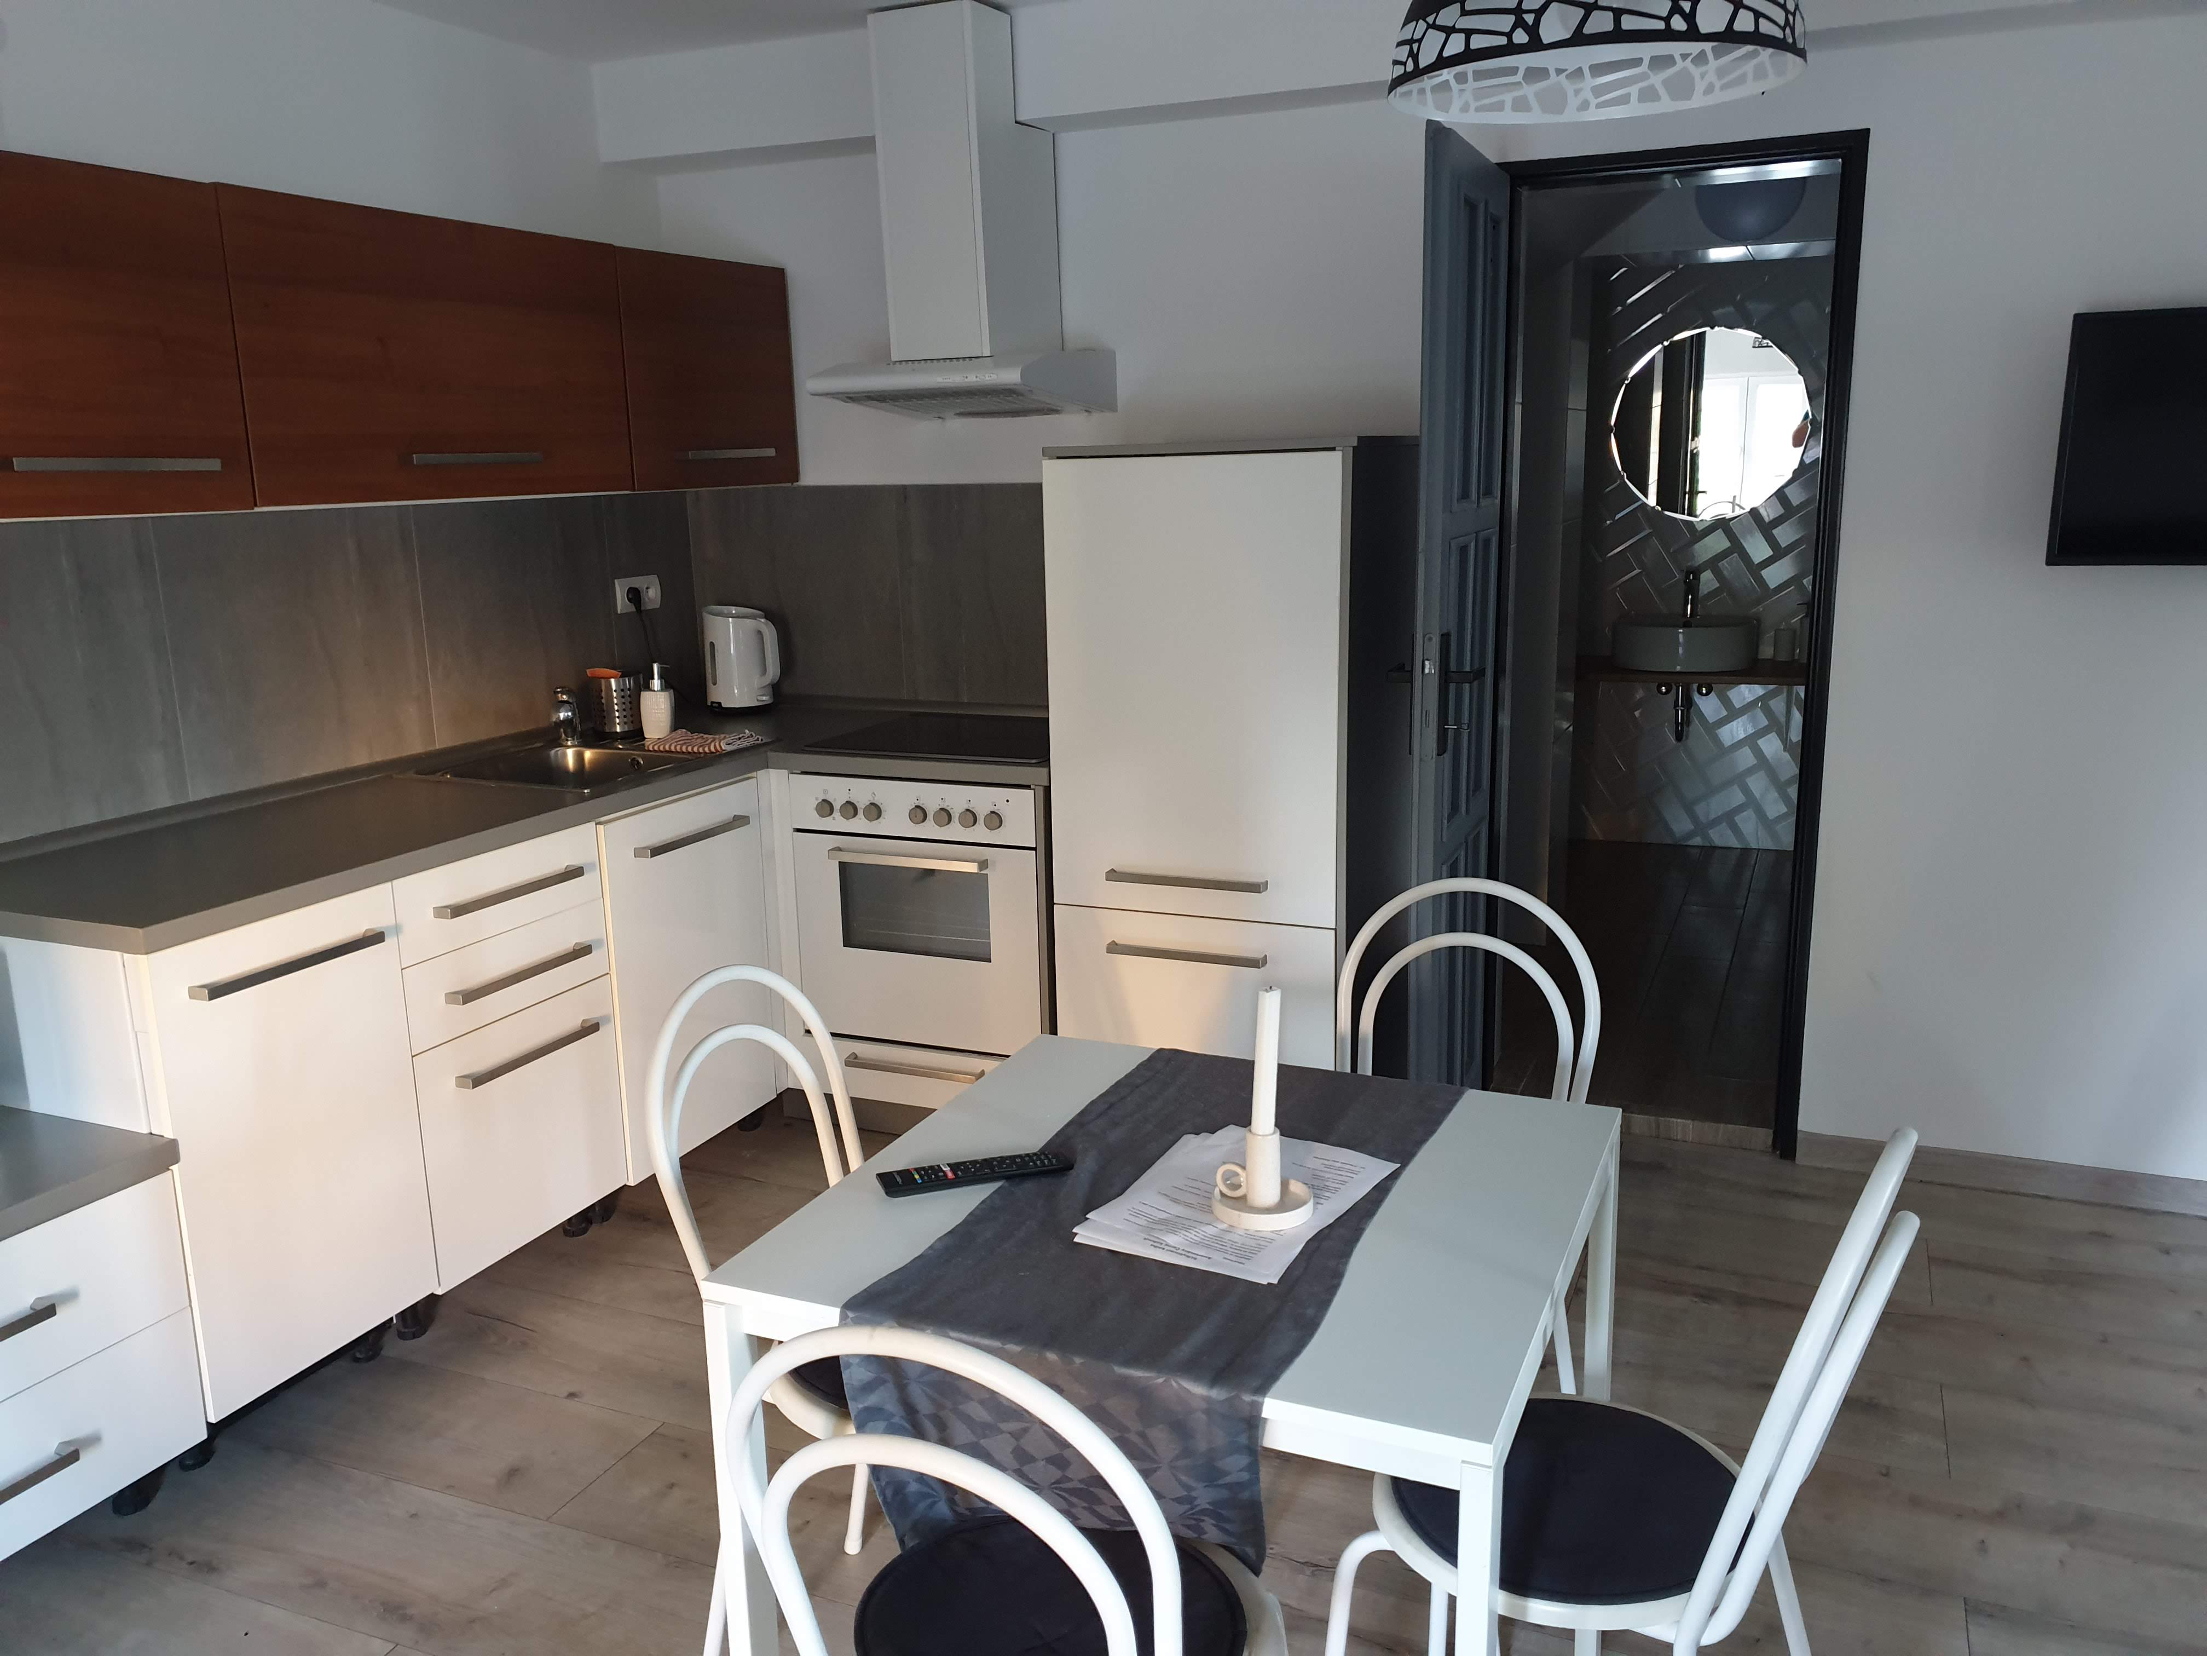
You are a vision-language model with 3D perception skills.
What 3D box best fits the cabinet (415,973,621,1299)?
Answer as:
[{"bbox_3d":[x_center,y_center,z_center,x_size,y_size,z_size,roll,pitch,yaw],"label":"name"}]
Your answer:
[{"bbox_3d":[-1.278,0.535,3.171,0.540,0.436,0.490,4,14,25],"label":"cabinet"}]

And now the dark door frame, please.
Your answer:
[{"bbox_3d":[1.161,-0.329,3.511,0.700,2.080,0.110,4,14,25],"label":"dark door frame"}]

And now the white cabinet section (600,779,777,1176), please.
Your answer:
[{"bbox_3d":[-1.092,0.276,3.536,0.570,0.730,0.500,4,13,23],"label":"white cabinet section"}]

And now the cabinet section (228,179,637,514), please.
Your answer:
[{"bbox_3d":[-1.340,-0.866,3.108,0.340,0.491,0.934,4,13,23],"label":"cabinet section"}]

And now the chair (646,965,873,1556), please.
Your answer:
[{"bbox_3d":[-0.260,0.628,2.077,0.520,0.880,0.420,4,14,25],"label":"chair"}]

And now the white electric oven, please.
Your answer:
[{"bbox_3d":[-0.285,0.196,3.777,0.610,0.700,0.570,4,14,25],"label":"white electric oven"}]

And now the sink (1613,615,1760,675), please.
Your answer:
[{"bbox_3d":[2.015,-0.644,5.758,0.485,0.150,0.420,4,14,25],"label":"sink"}]

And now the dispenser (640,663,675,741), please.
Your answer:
[{"bbox_3d":[-1.048,-0.298,3.857,0.075,0.176,0.068,-1,12,0],"label":"dispenser"}]

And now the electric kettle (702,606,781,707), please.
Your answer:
[{"bbox_3d":[-0.924,-0.425,4.223,0.215,0.262,0.160,5,14,27],"label":"electric kettle"}]

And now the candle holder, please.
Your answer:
[{"bbox_3d":[0.162,0.276,1.692,0.108,0.233,0.108,-1,12,0],"label":"candle holder"}]

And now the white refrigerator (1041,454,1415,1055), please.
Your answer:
[{"bbox_3d":[0.307,-0.031,3.498,0.625,1.520,0.660,4,14,25],"label":"white refrigerator"}]

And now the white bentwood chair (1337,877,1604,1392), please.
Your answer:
[{"bbox_3d":[0.469,0.543,2.389,0.420,0.880,0.520,4,14,25],"label":"white bentwood chair"}]

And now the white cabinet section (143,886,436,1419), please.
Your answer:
[{"bbox_3d":[-1.479,0.461,2.666,0.570,0.725,0.440,4,13,23],"label":"white cabinet section"}]

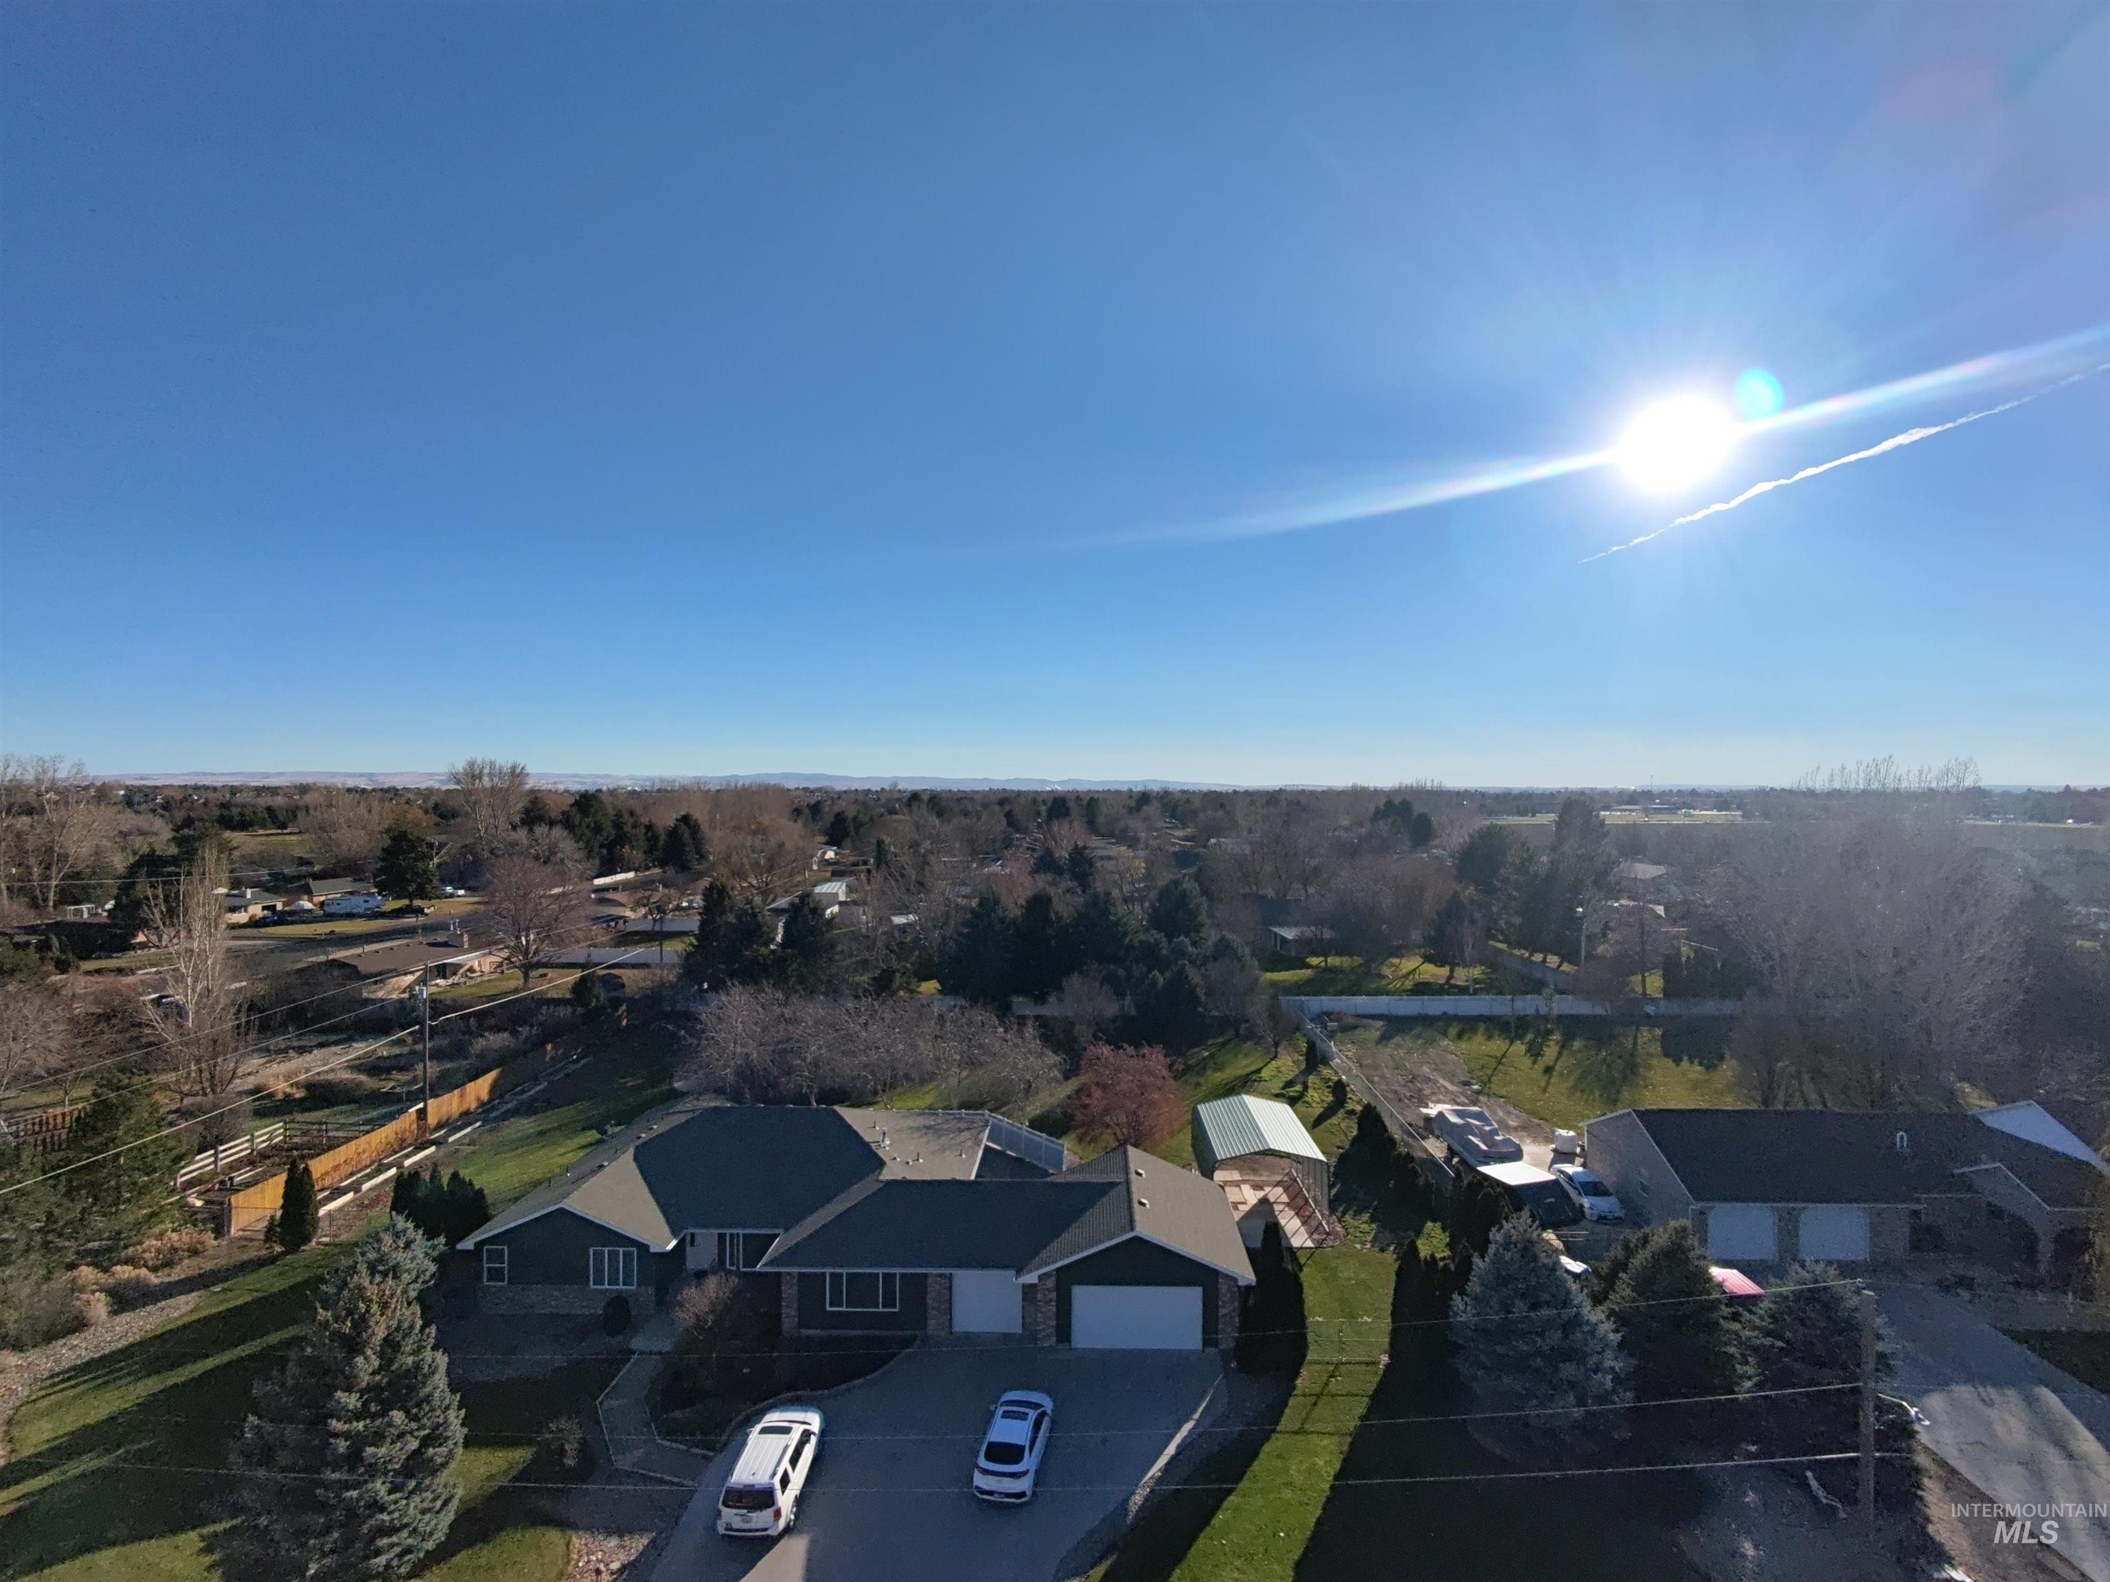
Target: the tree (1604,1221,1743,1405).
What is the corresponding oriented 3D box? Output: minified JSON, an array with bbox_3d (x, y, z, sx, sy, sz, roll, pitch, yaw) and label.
[{"bbox_3d":[22.140,18.310,35.000,4.270,5.790,4.270,0,0,0],"label":"tree"}]

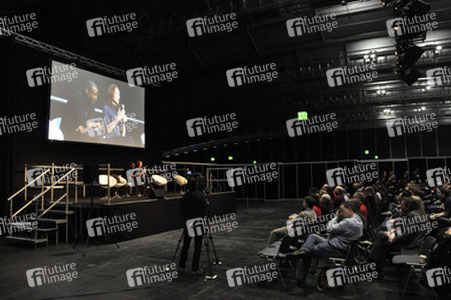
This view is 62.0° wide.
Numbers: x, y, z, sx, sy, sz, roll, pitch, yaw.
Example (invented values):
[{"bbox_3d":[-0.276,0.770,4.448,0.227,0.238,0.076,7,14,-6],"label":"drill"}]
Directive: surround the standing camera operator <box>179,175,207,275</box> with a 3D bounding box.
[{"bbox_3d":[-0.575,1.306,6.565,0.490,1.700,0.380,-2,-4,35],"label":"standing camera operator"}]

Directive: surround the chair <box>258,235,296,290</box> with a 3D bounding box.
[{"bbox_3d":[0.830,1.720,5.930,0.500,0.800,0.460,-2,-4,28],"label":"chair"}]

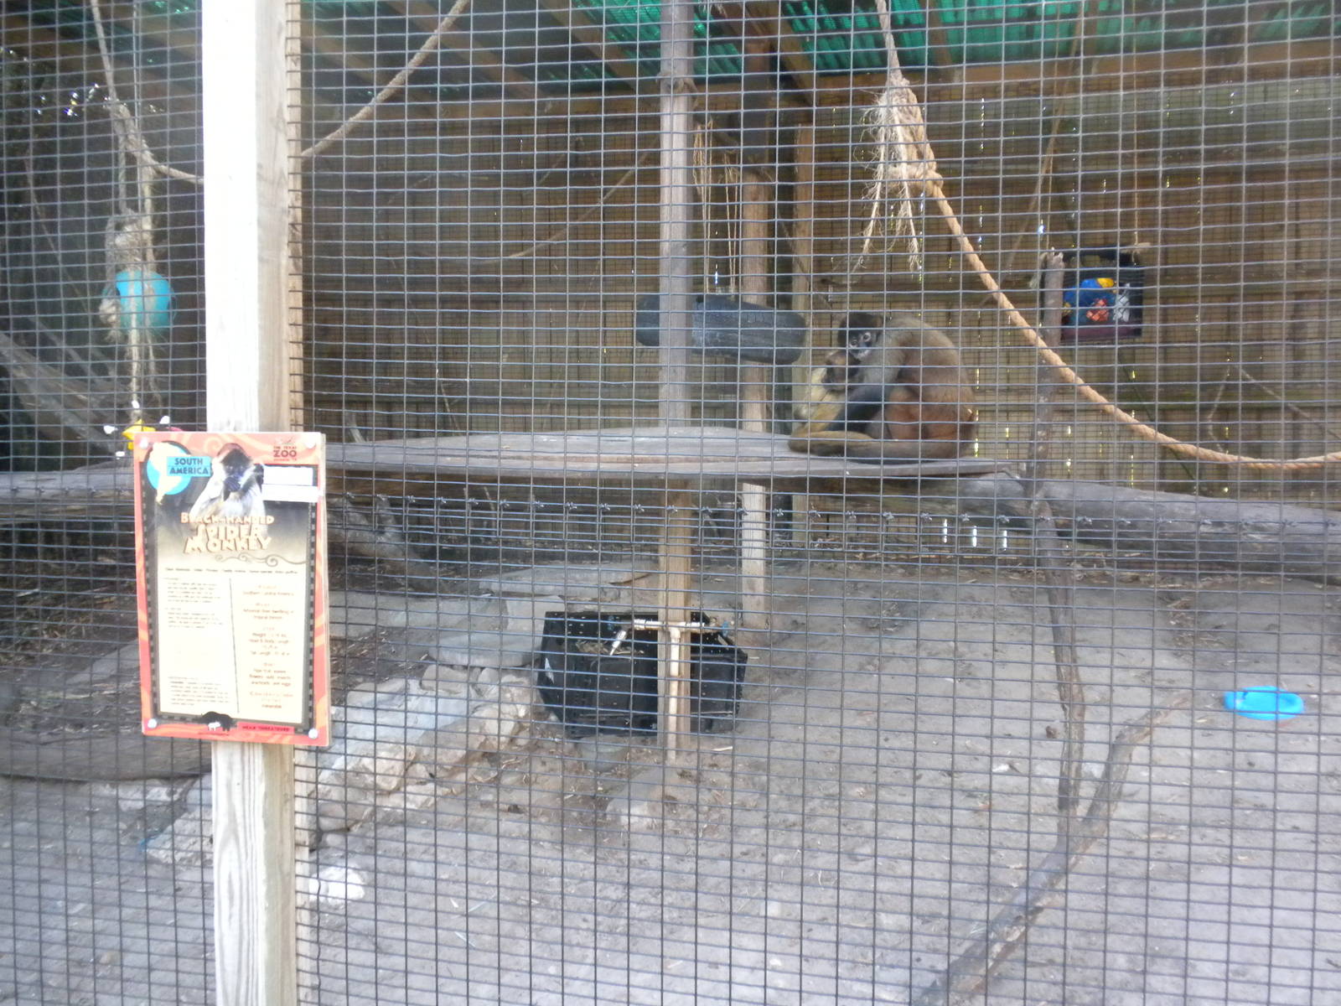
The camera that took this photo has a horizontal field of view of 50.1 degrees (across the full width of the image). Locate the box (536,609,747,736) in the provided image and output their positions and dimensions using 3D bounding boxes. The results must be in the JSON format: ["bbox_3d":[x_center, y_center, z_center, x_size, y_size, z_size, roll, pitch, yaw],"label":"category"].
[{"bbox_3d":[-0.107,0.570,4.880,0.590,0.275,0.410,2,12,-19],"label":"box"}]

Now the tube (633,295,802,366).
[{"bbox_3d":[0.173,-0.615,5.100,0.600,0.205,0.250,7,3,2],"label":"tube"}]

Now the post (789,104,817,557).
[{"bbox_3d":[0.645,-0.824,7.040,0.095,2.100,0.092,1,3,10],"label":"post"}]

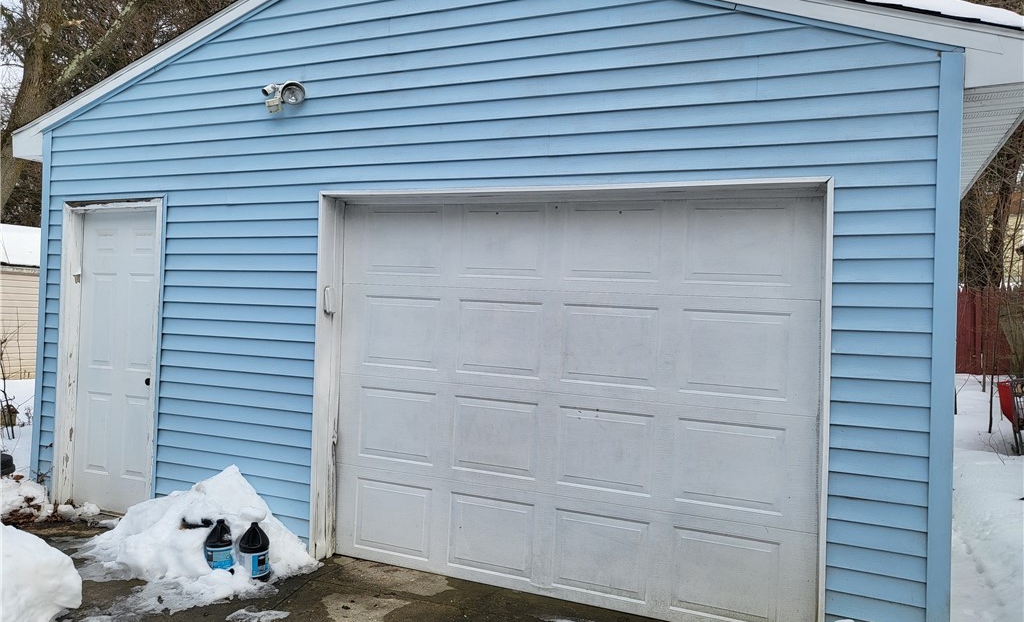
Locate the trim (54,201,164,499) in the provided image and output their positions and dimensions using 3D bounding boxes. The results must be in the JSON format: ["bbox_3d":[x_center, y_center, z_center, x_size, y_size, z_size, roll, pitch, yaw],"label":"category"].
[{"bbox_3d":[-2.705,0.304,5.231,0.989,2.113,0.150,2,0,25],"label":"trim"}]

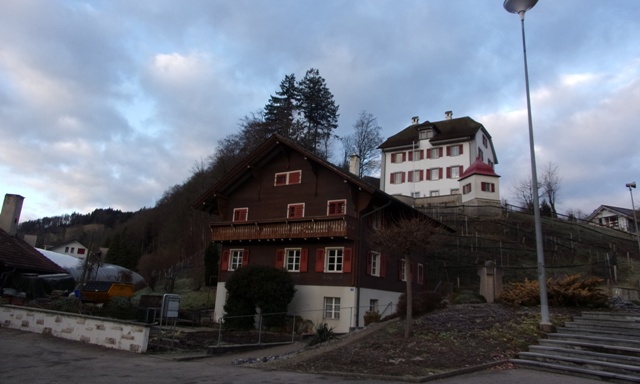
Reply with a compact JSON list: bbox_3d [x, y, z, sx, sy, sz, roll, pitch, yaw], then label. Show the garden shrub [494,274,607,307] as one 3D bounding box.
[{"bbox_3d":[7.209,3.165,14.517,3.250,0.960,1.900,-4,-16,26],"label":"garden shrub"}]

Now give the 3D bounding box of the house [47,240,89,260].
[{"bbox_3d":[-51.870,13.868,95.832,8.000,6.800,8.500,11,-16,-28],"label":"house"}]

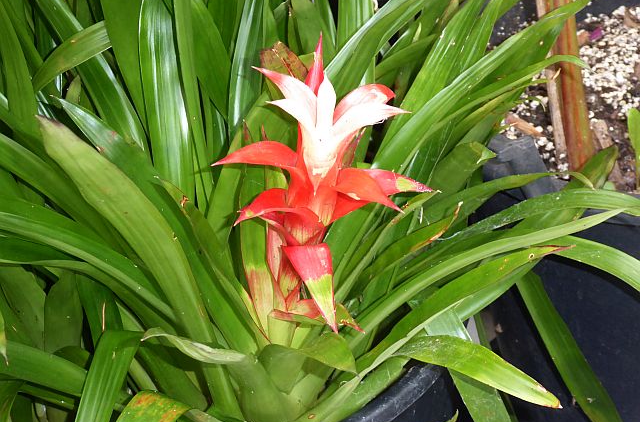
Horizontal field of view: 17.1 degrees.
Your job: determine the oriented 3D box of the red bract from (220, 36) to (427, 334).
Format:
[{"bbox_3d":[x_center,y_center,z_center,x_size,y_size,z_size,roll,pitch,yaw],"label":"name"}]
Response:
[{"bbox_3d":[0.000,-0.019,1.200,0.120,0.170,0.110,4,33,-3],"label":"red bract"}]

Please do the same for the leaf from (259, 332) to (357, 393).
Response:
[{"bbox_3d":[-0.007,0.088,1.235,0.054,0.034,0.032,0,33,0],"label":"leaf"}]

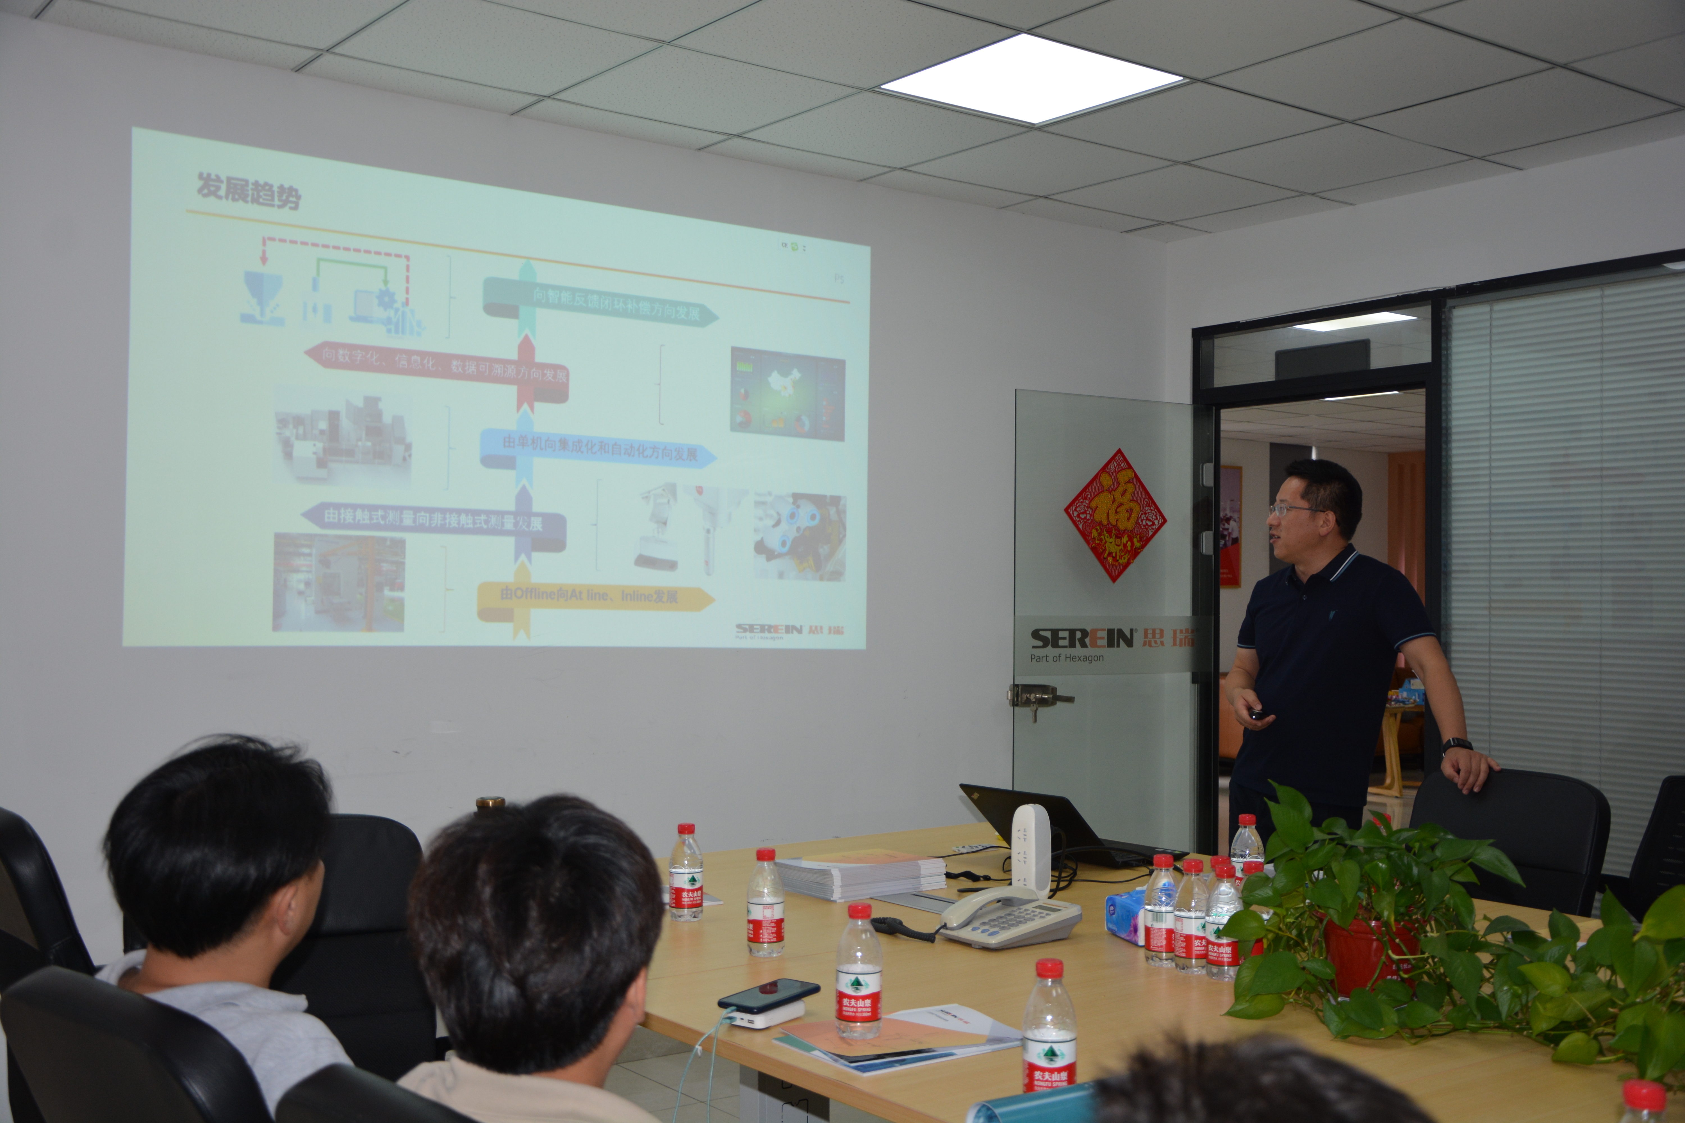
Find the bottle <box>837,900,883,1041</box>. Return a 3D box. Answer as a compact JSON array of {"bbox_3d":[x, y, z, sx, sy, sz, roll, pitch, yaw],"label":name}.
[{"bbox_3d":[0.023,0.558,2.364,0.061,0.176,0.061,1,-1,1],"label":"bottle"}]

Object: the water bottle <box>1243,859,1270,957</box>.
[{"bbox_3d":[0.659,0.573,2.777,0.061,0.176,0.061,1,-1,13],"label":"water bottle"}]

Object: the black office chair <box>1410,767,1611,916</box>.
[{"bbox_3d":[1.185,0.933,3.553,0.630,1.000,0.570,1,-1,-33],"label":"black office chair"}]

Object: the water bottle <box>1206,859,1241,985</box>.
[{"bbox_3d":[0.605,0.571,2.737,0.061,0.176,0.061,1,-1,13],"label":"water bottle"}]

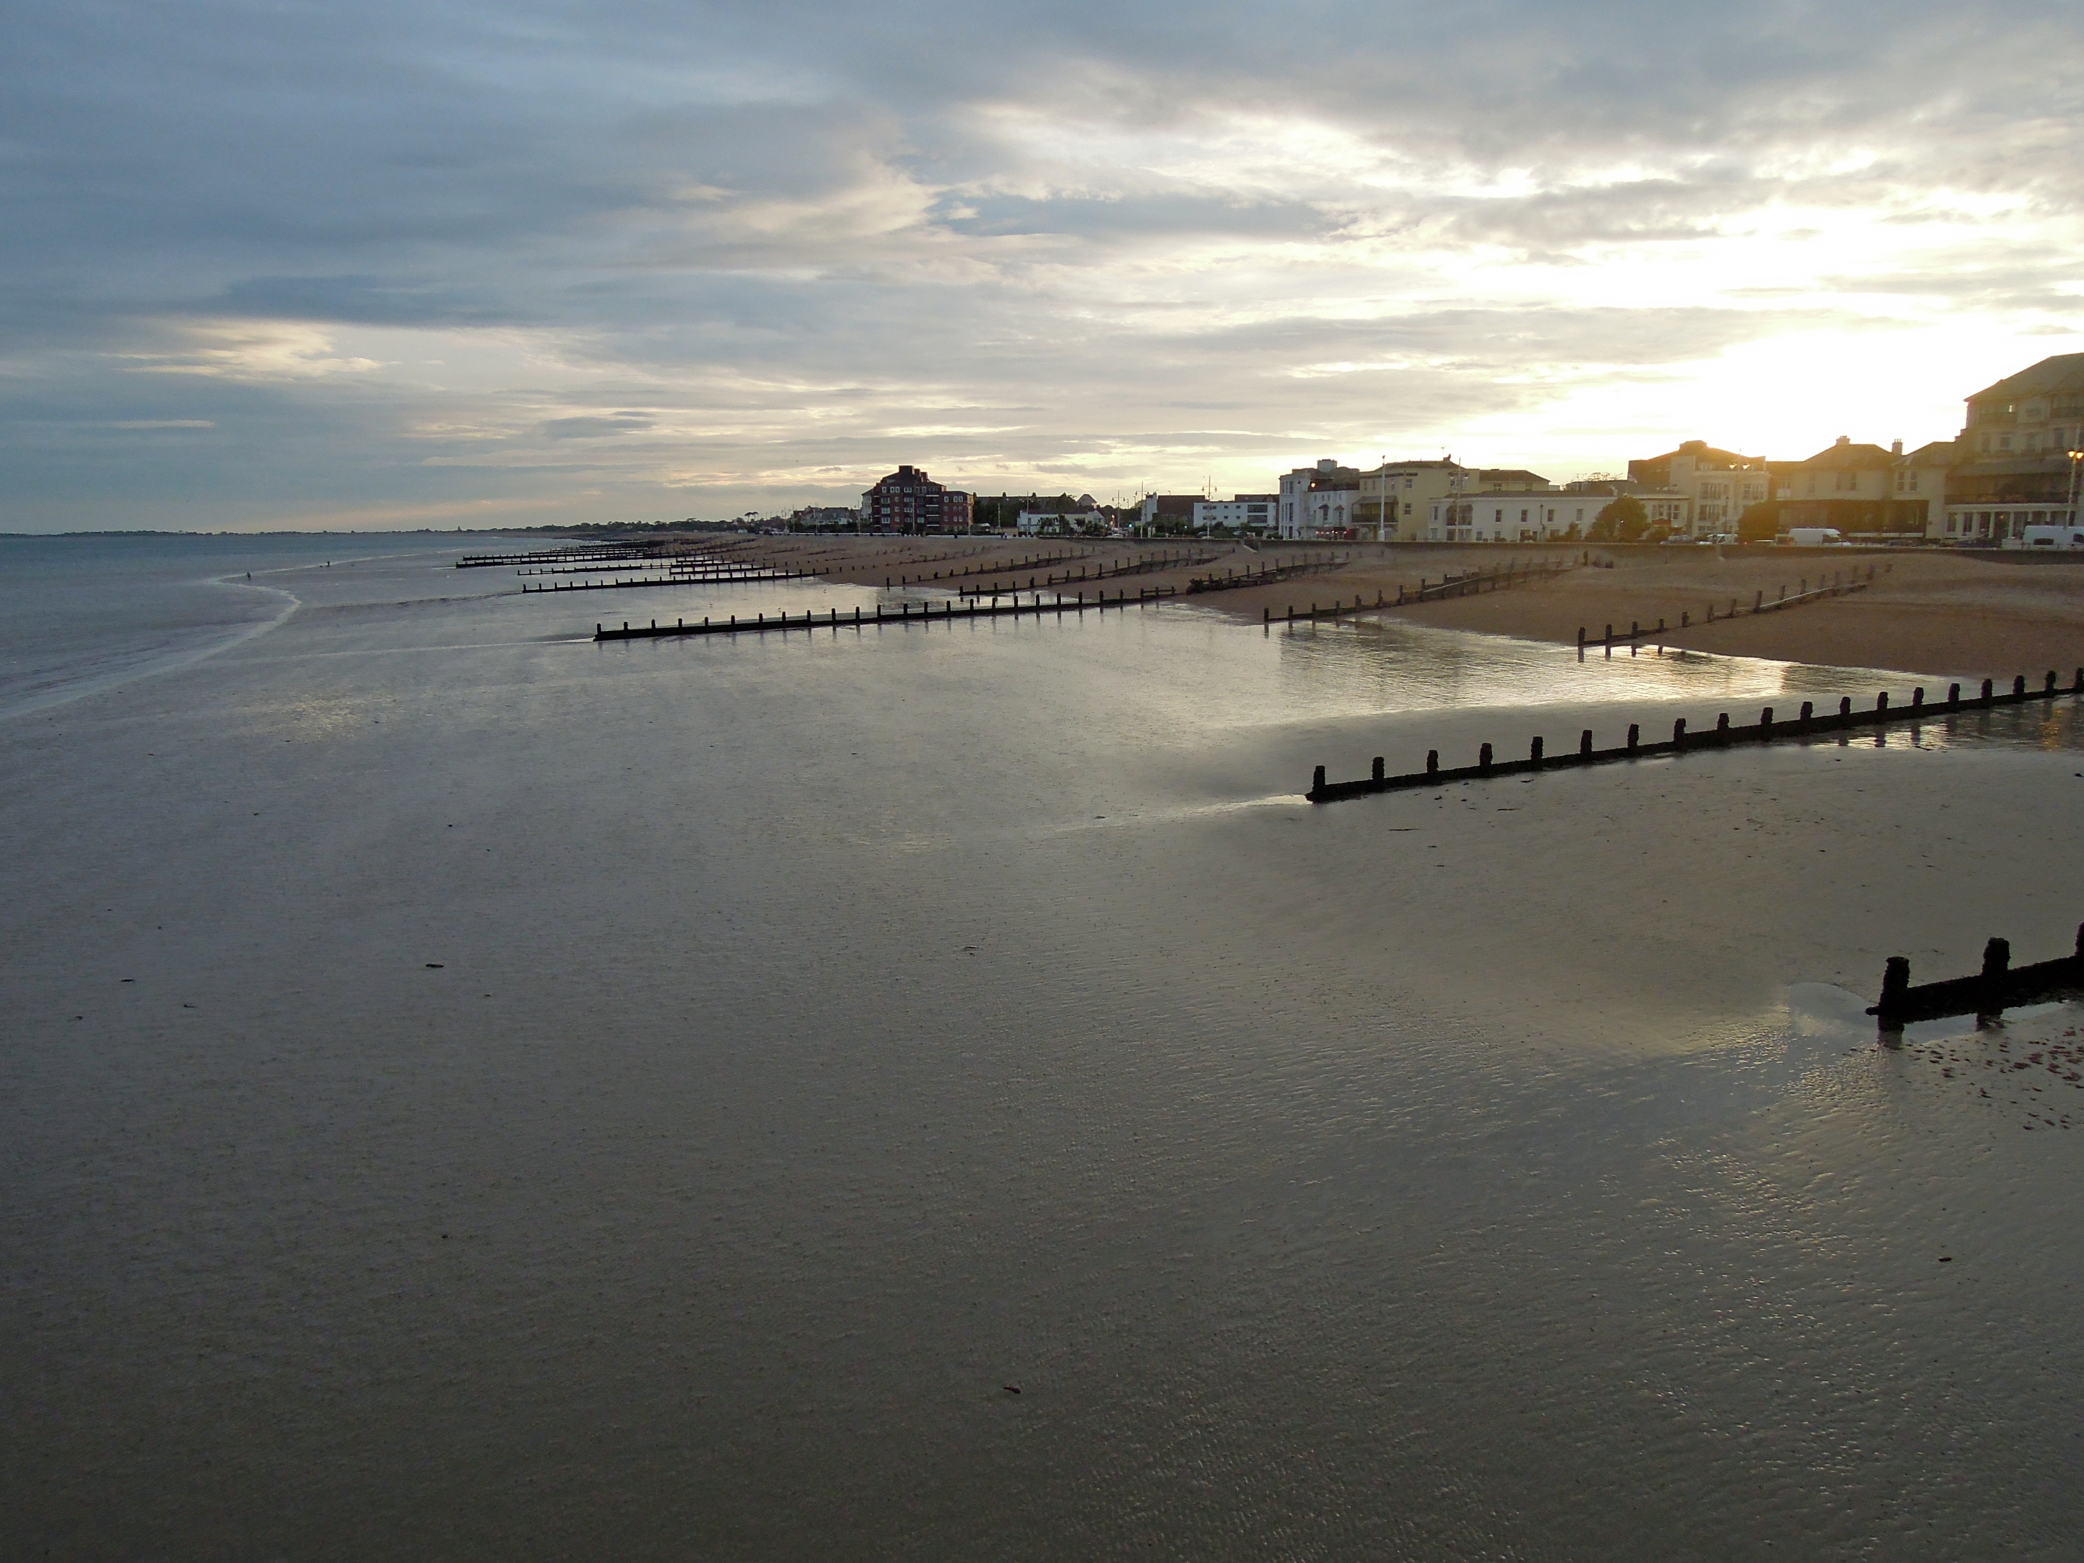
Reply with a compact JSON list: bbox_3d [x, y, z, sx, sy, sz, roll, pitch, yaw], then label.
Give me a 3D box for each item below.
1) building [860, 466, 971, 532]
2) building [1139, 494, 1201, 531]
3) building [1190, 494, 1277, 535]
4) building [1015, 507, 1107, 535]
[{"bbox_3d":[-35.890,-80.050,411.000,29.500,19.000,18.000,-1,10,-8],"label":"building"},{"bbox_3d":[34.700,-71.140,385.000,16.000,10.600,10.500,-2,10,-14],"label":"building"},{"bbox_3d":[50.130,-69.600,377.000,21.000,10.500,14.000,-1,10,-8],"label":"building"},{"bbox_3d":[5.030,-69.880,388.000,23.000,7.500,11.000,-1,10,-8],"label":"building"}]

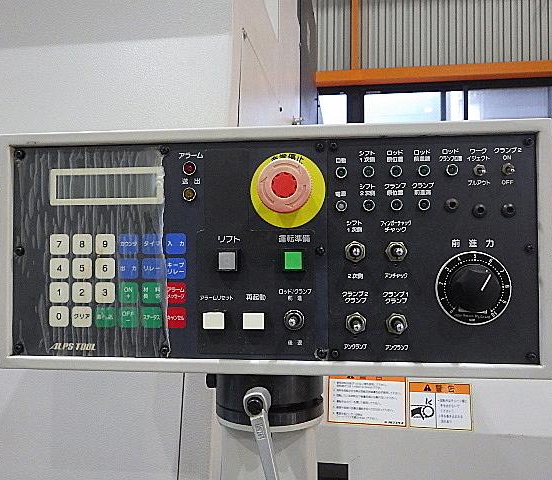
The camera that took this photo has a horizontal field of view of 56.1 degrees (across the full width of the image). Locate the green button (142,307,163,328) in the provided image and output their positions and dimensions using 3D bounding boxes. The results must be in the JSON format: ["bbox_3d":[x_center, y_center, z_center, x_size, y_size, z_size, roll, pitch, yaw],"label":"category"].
[{"bbox_3d":[-0.101,0.063,0.422,0.017,0.017,0.004,0,-1,6],"label":"green button"}]

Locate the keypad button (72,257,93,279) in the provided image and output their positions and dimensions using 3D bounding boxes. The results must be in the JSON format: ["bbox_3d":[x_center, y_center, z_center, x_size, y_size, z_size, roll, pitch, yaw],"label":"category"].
[{"bbox_3d":[-0.160,0.024,0.429,0.017,0.017,0.003,0,-1,6],"label":"keypad button"}]

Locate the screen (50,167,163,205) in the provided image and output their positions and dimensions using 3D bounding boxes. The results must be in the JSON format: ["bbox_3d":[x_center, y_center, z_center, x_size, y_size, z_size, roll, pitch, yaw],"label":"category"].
[{"bbox_3d":[-0.139,-0.044,0.427,0.098,0.030,0.005,0,-1,6],"label":"screen"}]

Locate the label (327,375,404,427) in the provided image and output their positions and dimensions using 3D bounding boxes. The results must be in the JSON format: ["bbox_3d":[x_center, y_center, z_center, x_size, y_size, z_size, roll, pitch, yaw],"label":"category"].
[{"bbox_3d":[0.118,0.203,0.664,0.101,0.069,0.001,0,-14,9],"label":"label"}]

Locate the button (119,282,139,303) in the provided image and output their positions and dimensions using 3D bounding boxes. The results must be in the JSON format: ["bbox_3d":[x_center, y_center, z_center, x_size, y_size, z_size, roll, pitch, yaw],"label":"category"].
[{"bbox_3d":[-0.121,0.044,0.425,0.017,0.017,0.003,0,-1,6],"label":"button"}]

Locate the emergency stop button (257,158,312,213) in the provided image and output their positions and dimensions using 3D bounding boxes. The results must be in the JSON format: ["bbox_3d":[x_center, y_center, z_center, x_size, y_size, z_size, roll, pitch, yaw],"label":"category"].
[{"bbox_3d":[0.008,-0.040,0.397,0.040,0.040,0.033,0,-1,6],"label":"emergency stop button"}]

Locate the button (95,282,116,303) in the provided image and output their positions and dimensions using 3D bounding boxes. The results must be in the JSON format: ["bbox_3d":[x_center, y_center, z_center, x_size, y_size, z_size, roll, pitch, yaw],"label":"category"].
[{"bbox_3d":[-0.141,0.044,0.427,0.017,0.017,0.003,0,-1,6],"label":"button"}]

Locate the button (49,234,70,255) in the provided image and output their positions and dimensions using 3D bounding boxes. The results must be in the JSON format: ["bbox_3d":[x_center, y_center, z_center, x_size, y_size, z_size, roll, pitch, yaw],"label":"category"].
[{"bbox_3d":[-0.180,0.004,0.431,0.017,0.017,0.003,0,-1,6],"label":"button"}]

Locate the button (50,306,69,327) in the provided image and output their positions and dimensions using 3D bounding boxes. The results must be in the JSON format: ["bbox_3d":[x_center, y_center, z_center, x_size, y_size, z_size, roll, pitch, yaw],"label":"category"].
[{"bbox_3d":[-0.180,0.064,0.431,0.017,0.017,0.003,0,-1,6],"label":"button"}]

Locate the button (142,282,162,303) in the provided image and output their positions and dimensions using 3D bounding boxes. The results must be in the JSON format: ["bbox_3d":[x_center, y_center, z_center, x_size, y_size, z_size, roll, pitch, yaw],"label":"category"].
[{"bbox_3d":[-0.101,0.043,0.422,0.017,0.017,0.003,0,-1,6],"label":"button"}]

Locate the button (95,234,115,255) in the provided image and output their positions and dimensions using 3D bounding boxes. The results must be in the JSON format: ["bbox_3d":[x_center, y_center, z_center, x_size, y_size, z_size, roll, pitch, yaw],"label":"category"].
[{"bbox_3d":[-0.140,0.004,0.427,0.017,0.017,0.004,0,-1,6],"label":"button"}]

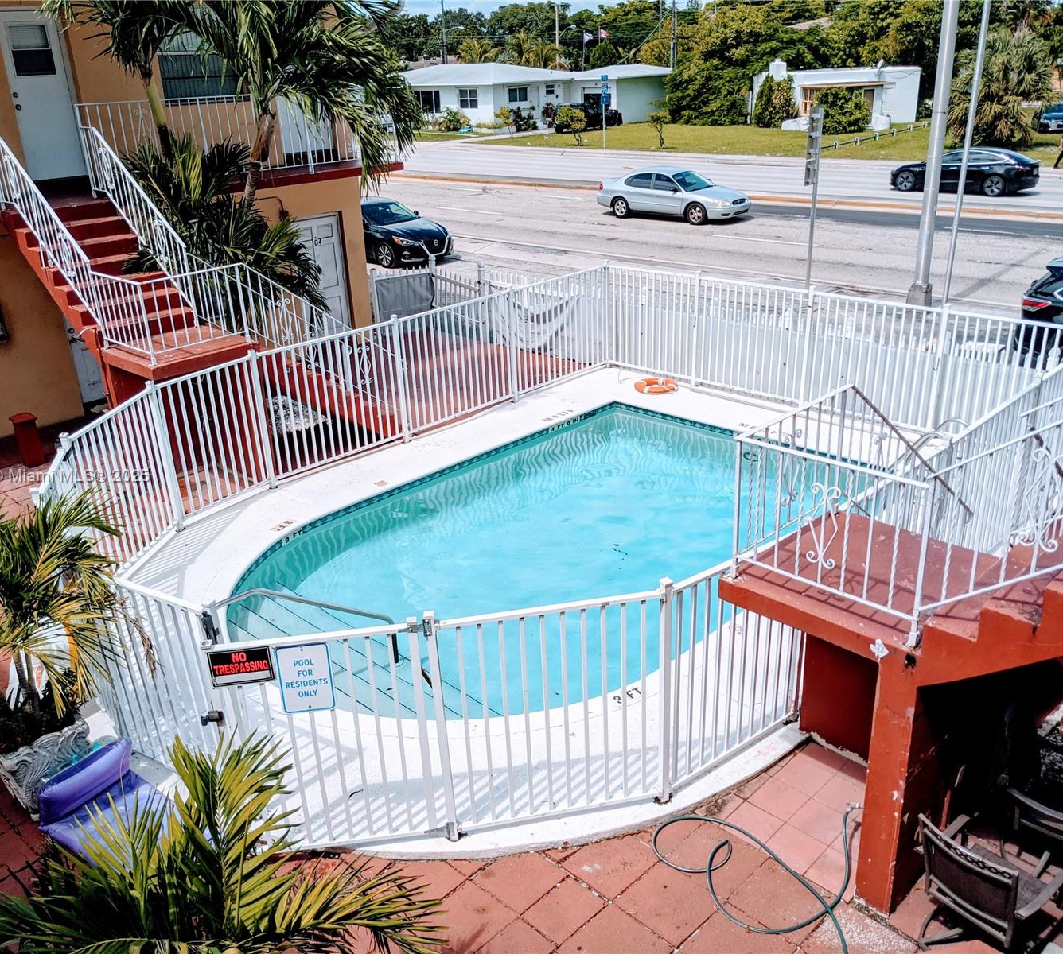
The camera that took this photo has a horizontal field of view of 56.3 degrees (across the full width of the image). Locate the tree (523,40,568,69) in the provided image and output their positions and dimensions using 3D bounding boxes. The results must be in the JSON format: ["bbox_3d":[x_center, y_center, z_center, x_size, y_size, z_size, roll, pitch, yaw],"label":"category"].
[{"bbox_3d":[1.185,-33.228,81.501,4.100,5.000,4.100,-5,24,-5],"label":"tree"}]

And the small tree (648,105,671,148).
[{"bbox_3d":[6.376,-17.184,48.699,1.250,2.000,1.250,1,23,7],"label":"small tree"}]

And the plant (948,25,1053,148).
[{"bbox_3d":[21.386,-17.731,45.197,4.500,5.100,4.400,7,24,23],"label":"plant"}]

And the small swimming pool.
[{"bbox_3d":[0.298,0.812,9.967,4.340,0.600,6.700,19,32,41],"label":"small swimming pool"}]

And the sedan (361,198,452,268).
[{"bbox_3d":[-4.059,-6.610,26.450,1.850,1.445,4.900,-22,30,-38],"label":"sedan"}]

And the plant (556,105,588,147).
[{"bbox_3d":[2.385,-19.918,56.017,1.750,2.150,1.750,-2,22,3],"label":"plant"}]

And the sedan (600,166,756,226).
[{"bbox_3d":[4.309,-8.601,30.048,5.020,1.430,1.860,17,30,39],"label":"sedan"}]

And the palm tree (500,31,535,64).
[{"bbox_3d":[-1.157,-35.162,86.102,3.300,6.200,3.300,-3,23,0],"label":"palm tree"}]

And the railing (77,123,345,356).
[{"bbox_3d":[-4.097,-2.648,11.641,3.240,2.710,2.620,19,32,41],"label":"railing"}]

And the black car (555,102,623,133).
[{"bbox_3d":[3.657,-22.946,63.375,1.880,1.750,4.500,19,31,42],"label":"black car"}]

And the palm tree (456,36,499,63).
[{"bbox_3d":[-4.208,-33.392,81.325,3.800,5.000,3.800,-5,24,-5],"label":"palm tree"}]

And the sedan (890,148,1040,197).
[{"bbox_3d":[14.379,-10.252,32.949,4.690,1.440,1.850,18,31,39],"label":"sedan"}]

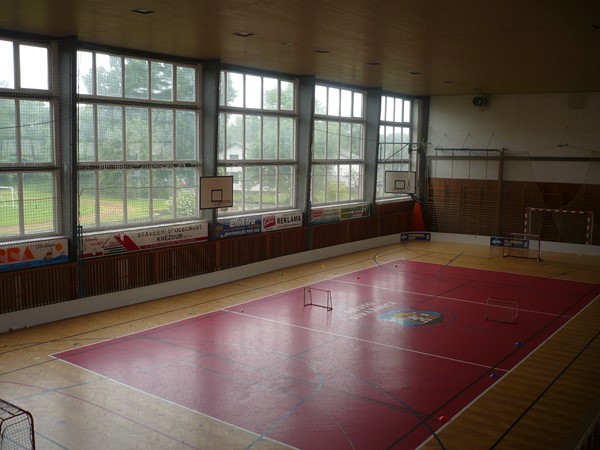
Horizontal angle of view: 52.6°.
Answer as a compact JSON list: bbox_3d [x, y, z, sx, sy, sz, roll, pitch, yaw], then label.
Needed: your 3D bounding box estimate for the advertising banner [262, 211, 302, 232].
[{"bbox_3d":[-0.756,-0.189,26.763,0.050,0.740,2.830,6,8,37],"label":"advertising banner"}]

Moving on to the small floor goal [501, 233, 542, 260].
[{"bbox_3d":[10.969,1.028,29.623,1.660,1.200,0.680,6,8,37],"label":"small floor goal"}]

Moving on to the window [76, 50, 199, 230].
[{"bbox_3d":[-5.433,-2.812,20.758,0.150,5.750,5.500,6,8,37],"label":"window"}]

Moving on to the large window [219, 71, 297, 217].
[{"bbox_3d":[-1.836,-3.359,25.504,0.150,5.850,5.550,6,8,37],"label":"large window"}]

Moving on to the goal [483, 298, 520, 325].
[{"bbox_3d":[6.076,2.596,18.263,0.870,0.600,0.340,5,8,34],"label":"goal"}]

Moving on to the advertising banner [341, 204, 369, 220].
[{"bbox_3d":[2.864,-0.700,31.545,0.050,0.700,2.900,6,8,37],"label":"advertising banner"}]

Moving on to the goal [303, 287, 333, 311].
[{"bbox_3d":[0.621,2.363,19.561,0.920,0.610,0.320,6,9,39],"label":"goal"}]

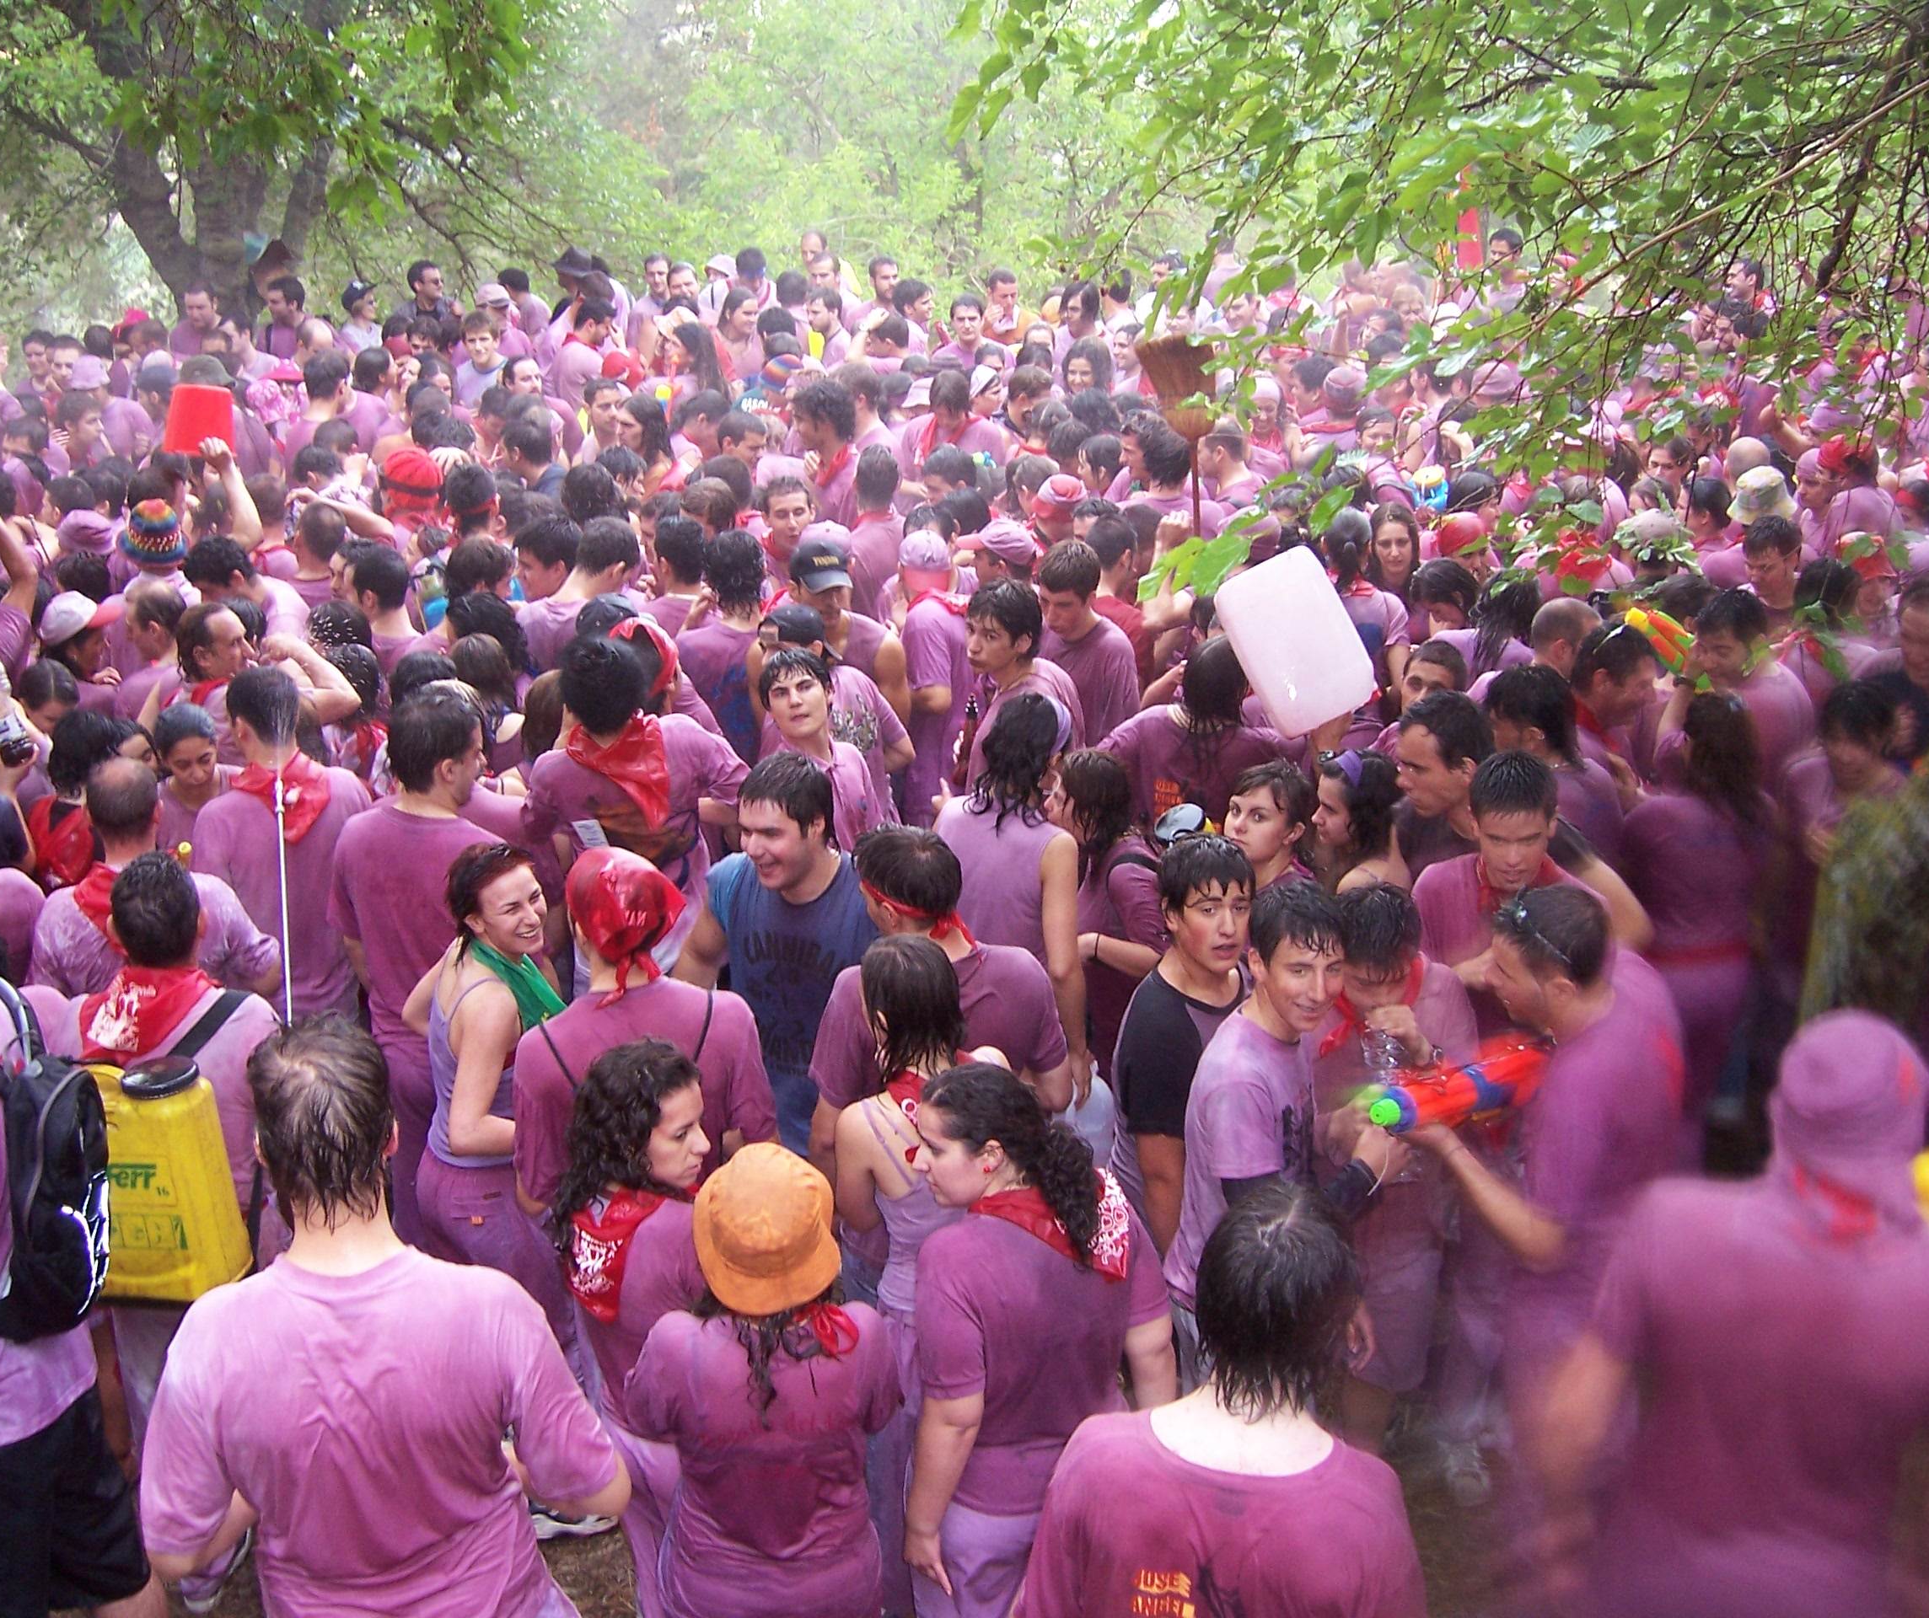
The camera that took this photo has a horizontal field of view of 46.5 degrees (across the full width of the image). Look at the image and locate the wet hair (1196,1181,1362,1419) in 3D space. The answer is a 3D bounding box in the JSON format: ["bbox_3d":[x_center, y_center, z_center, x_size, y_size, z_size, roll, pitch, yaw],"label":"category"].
[{"bbox_3d":[0.364,0.569,2.600,0.185,0.255,0.205,3,20,8],"label":"wet hair"}]

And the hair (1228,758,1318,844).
[{"bbox_3d":[0.651,-0.010,4.764,0.210,0.200,0.180,-18,26,-42],"label":"hair"}]

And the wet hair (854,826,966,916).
[{"bbox_3d":[-0.100,0.112,4.100,0.215,0.180,0.180,6,19,38],"label":"wet hair"}]

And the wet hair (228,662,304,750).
[{"bbox_3d":[-1.685,-0.241,5.400,0.170,0.200,0.200,-7,20,-19],"label":"wet hair"}]

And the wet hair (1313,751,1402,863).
[{"bbox_3d":[0.842,-0.002,4.800,0.200,0.230,0.180,2,20,7],"label":"wet hair"}]

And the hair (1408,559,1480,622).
[{"bbox_3d":[1.323,-0.603,6.200,0.220,0.190,0.180,-33,29,-12],"label":"hair"}]

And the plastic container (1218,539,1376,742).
[{"bbox_3d":[0.768,-0.389,5.200,0.240,0.385,0.230,-26,3,9],"label":"plastic container"}]

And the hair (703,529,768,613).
[{"bbox_3d":[-0.654,-0.675,6.400,0.185,0.230,0.210,-3,20,-8],"label":"hair"}]

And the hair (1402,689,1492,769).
[{"bbox_3d":[1.004,-0.166,4.650,0.210,0.175,0.175,-19,25,-19],"label":"hair"}]

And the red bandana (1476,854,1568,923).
[{"bbox_3d":[1.065,0.186,4.299,0.200,0.160,0.190,3,19,9],"label":"red bandana"}]

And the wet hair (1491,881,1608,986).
[{"bbox_3d":[1.083,0.229,4.150,0.220,0.190,0.175,-23,23,-5],"label":"wet hair"}]

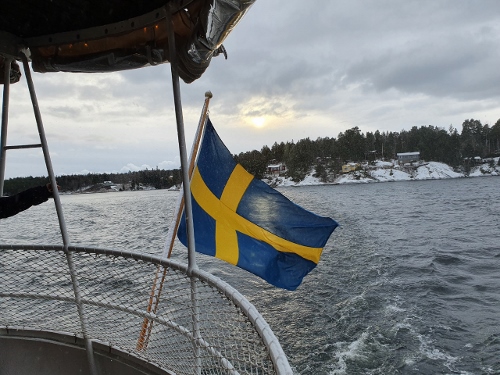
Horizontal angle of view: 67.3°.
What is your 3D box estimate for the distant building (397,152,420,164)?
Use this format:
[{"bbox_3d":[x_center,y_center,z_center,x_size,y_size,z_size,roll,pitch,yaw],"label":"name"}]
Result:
[{"bbox_3d":[83.460,-15.350,198.000,12.500,6.000,7.500,-2,1,18],"label":"distant building"}]

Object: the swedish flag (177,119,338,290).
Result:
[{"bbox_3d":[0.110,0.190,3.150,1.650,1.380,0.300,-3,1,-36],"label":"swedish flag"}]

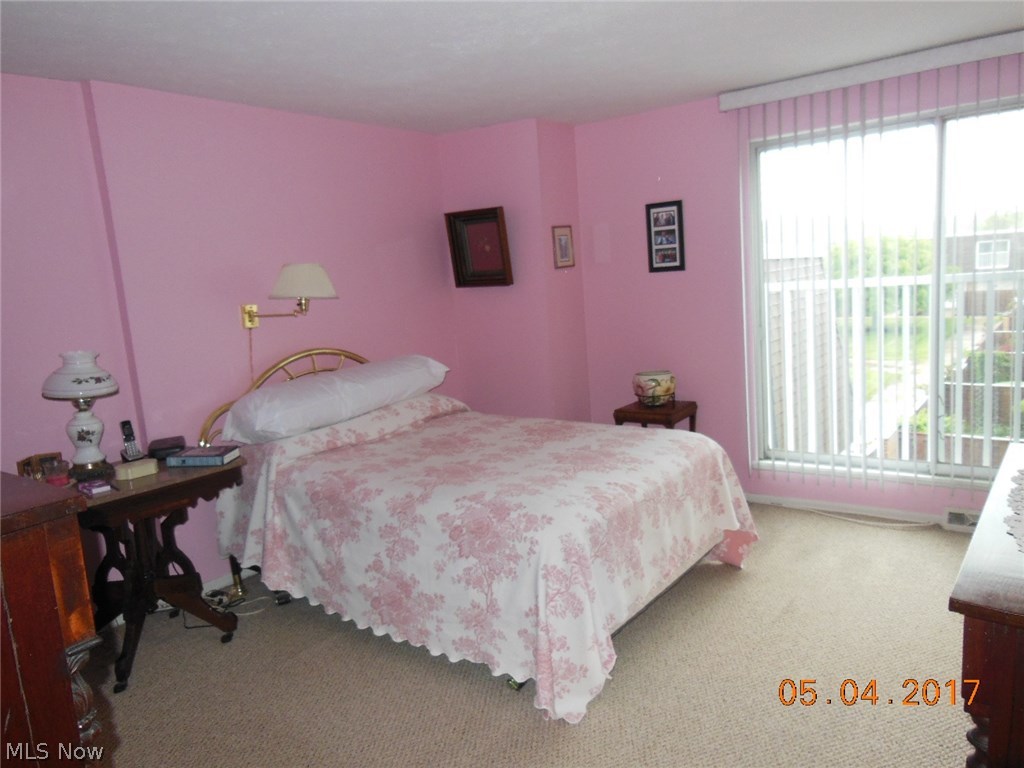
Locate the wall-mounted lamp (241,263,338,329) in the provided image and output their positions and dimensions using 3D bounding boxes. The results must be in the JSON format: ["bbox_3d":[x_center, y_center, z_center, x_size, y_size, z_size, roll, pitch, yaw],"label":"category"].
[{"bbox_3d":[-1.091,-0.443,3.714,0.480,0.300,0.360,2,11,37],"label":"wall-mounted lamp"}]

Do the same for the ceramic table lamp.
[{"bbox_3d":[-1.804,0.133,3.137,0.280,0.520,0.280,2,11,37],"label":"ceramic table lamp"}]

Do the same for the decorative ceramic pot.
[{"bbox_3d":[0.876,0.036,4.536,0.260,0.190,0.260,-4,9,1],"label":"decorative ceramic pot"}]

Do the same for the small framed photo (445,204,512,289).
[{"bbox_3d":[-0.221,-0.889,4.822,0.440,0.485,0.065,2,17,37],"label":"small framed photo"}]

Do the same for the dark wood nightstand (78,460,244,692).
[{"bbox_3d":[-1.583,0.768,3.115,0.590,0.760,0.770,2,11,37],"label":"dark wood nightstand"}]

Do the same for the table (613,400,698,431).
[{"bbox_3d":[0.892,0.439,4.529,0.395,0.605,0.370,2,11,37],"label":"table"}]

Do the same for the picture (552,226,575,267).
[{"bbox_3d":[0.337,-0.879,4.746,0.020,0.260,0.215,2,11,37],"label":"picture"}]

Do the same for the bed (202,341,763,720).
[{"bbox_3d":[-0.201,0.405,3.494,2.040,1.150,1.490,2,11,37],"label":"bed"}]

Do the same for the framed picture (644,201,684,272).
[{"bbox_3d":[0.937,-0.903,4.542,0.238,0.418,0.020,2,11,37],"label":"framed picture"}]

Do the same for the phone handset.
[{"bbox_3d":[-1.723,0.265,3.365,0.095,0.180,0.075,2,11,37],"label":"phone handset"}]

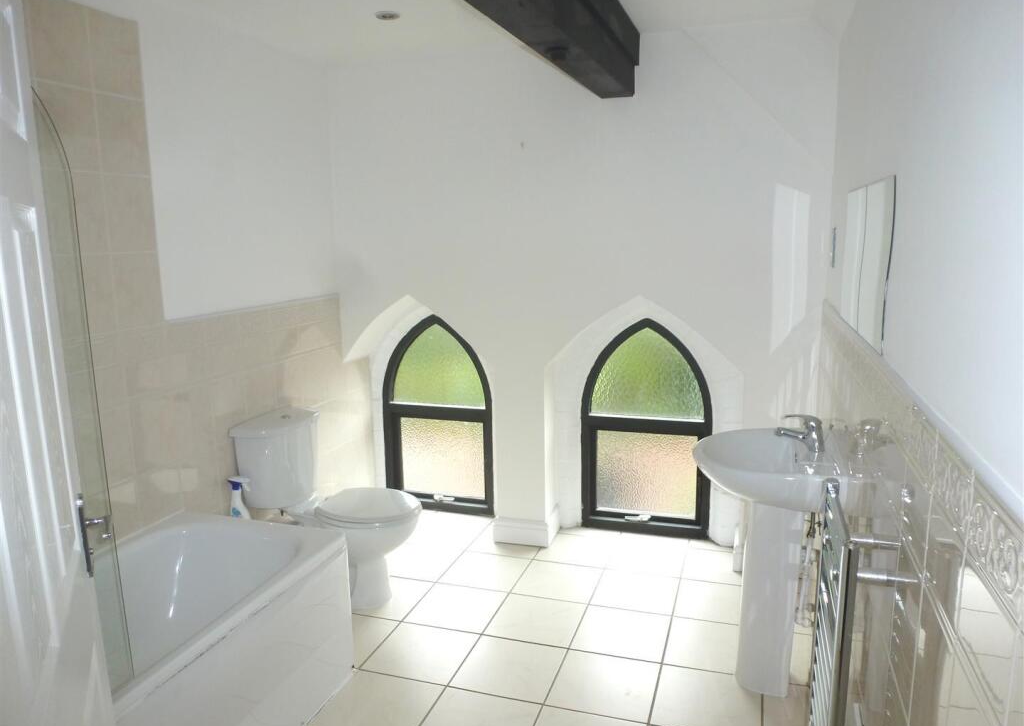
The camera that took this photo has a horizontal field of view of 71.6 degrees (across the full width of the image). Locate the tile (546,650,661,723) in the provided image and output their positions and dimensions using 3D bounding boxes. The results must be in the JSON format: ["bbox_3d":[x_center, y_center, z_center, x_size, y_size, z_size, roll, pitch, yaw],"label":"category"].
[{"bbox_3d":[0.312,1.071,2.363,0.330,0.010,0.330,2,10,18],"label":"tile"}]

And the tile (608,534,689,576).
[{"bbox_3d":[0.626,0.913,3.298,0.330,0.010,0.330,2,10,18],"label":"tile"}]

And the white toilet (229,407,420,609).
[{"bbox_3d":[-0.715,0.612,2.941,0.705,0.757,0.380,2,10,18],"label":"white toilet"}]

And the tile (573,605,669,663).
[{"bbox_3d":[0.418,1.024,2.689,0.331,0.010,0.331,2,10,18],"label":"tile"}]

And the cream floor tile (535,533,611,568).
[{"bbox_3d":[0.310,0.901,3.402,0.330,0.010,0.330,2,10,18],"label":"cream floor tile"}]

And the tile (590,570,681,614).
[{"bbox_3d":[0.523,0.970,3.003,0.331,0.010,0.331,2,10,18],"label":"tile"}]

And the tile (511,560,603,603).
[{"bbox_3d":[0.204,0.958,3.107,0.331,0.010,0.331,2,10,18],"label":"tile"}]

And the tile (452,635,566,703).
[{"bbox_3d":[-0.005,1.065,2.479,0.331,0.010,0.331,2,10,18],"label":"tile"}]

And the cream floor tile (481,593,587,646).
[{"bbox_3d":[0.100,1.012,2.793,0.331,0.010,0.331,2,10,18],"label":"cream floor tile"}]

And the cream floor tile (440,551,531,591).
[{"bbox_3d":[-0.114,0.946,3.211,0.331,0.010,0.331,2,10,18],"label":"cream floor tile"}]

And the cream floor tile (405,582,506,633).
[{"bbox_3d":[-0.218,1.000,2.897,0.331,0.010,0.331,2,10,18],"label":"cream floor tile"}]

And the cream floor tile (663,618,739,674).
[{"bbox_3d":[0.736,1.036,2.585,0.331,0.010,0.331,2,10,18],"label":"cream floor tile"}]

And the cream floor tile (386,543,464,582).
[{"bbox_3d":[-0.427,0.931,3.299,0.330,0.010,0.330,2,10,18],"label":"cream floor tile"}]

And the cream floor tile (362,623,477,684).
[{"bbox_3d":[-0.320,1.048,2.572,0.330,0.010,0.330,2,10,18],"label":"cream floor tile"}]

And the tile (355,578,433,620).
[{"bbox_3d":[-0.532,0.984,2.988,0.330,0.010,0.330,2,10,18],"label":"tile"}]

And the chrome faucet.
[{"bbox_3d":[0.903,0.220,2.227,0.150,0.120,0.053,2,10,18],"label":"chrome faucet"}]

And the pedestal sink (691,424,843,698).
[{"bbox_3d":[0.814,0.656,2.338,0.438,0.799,0.559,2,10,18],"label":"pedestal sink"}]

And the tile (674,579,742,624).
[{"bbox_3d":[0.841,0.982,2.899,0.331,0.010,0.331,2,10,18],"label":"tile"}]

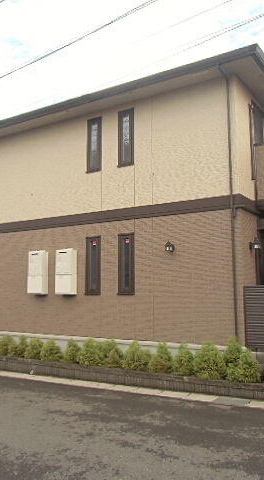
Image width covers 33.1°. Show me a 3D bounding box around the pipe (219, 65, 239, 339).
[{"bbox_3d":[1.799,-0.525,8.262,0.090,5.471,0.555,-4,-8,33],"label":"pipe"}]

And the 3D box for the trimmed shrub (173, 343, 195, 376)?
[{"bbox_3d":[0.904,2.098,7.770,0.400,0.600,0.400,0,-7,0],"label":"trimmed shrub"}]

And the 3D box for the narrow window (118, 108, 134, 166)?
[{"bbox_3d":[-0.128,-2.337,10.166,0.430,1.310,0.100,-4,-7,32],"label":"narrow window"}]

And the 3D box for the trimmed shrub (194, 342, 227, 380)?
[{"bbox_3d":[1.349,2.053,7.623,0.540,0.570,0.540,0,-6,0],"label":"trimmed shrub"}]

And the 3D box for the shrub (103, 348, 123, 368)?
[{"bbox_3d":[-0.371,2.271,8.426,0.400,0.420,0.400,0,-7,0],"label":"shrub"}]

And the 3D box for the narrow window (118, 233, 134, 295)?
[{"bbox_3d":[-0.121,0.537,9.803,0.430,1.360,0.100,-4,-8,32],"label":"narrow window"}]

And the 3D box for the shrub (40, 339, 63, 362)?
[{"bbox_3d":[-1.758,2.399,9.690,0.480,0.487,0.480,0,-6,0],"label":"shrub"}]

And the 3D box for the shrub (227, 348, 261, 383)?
[{"bbox_3d":[1.871,2.088,7.412,0.546,0.524,0.546,-4,-8,33],"label":"shrub"}]

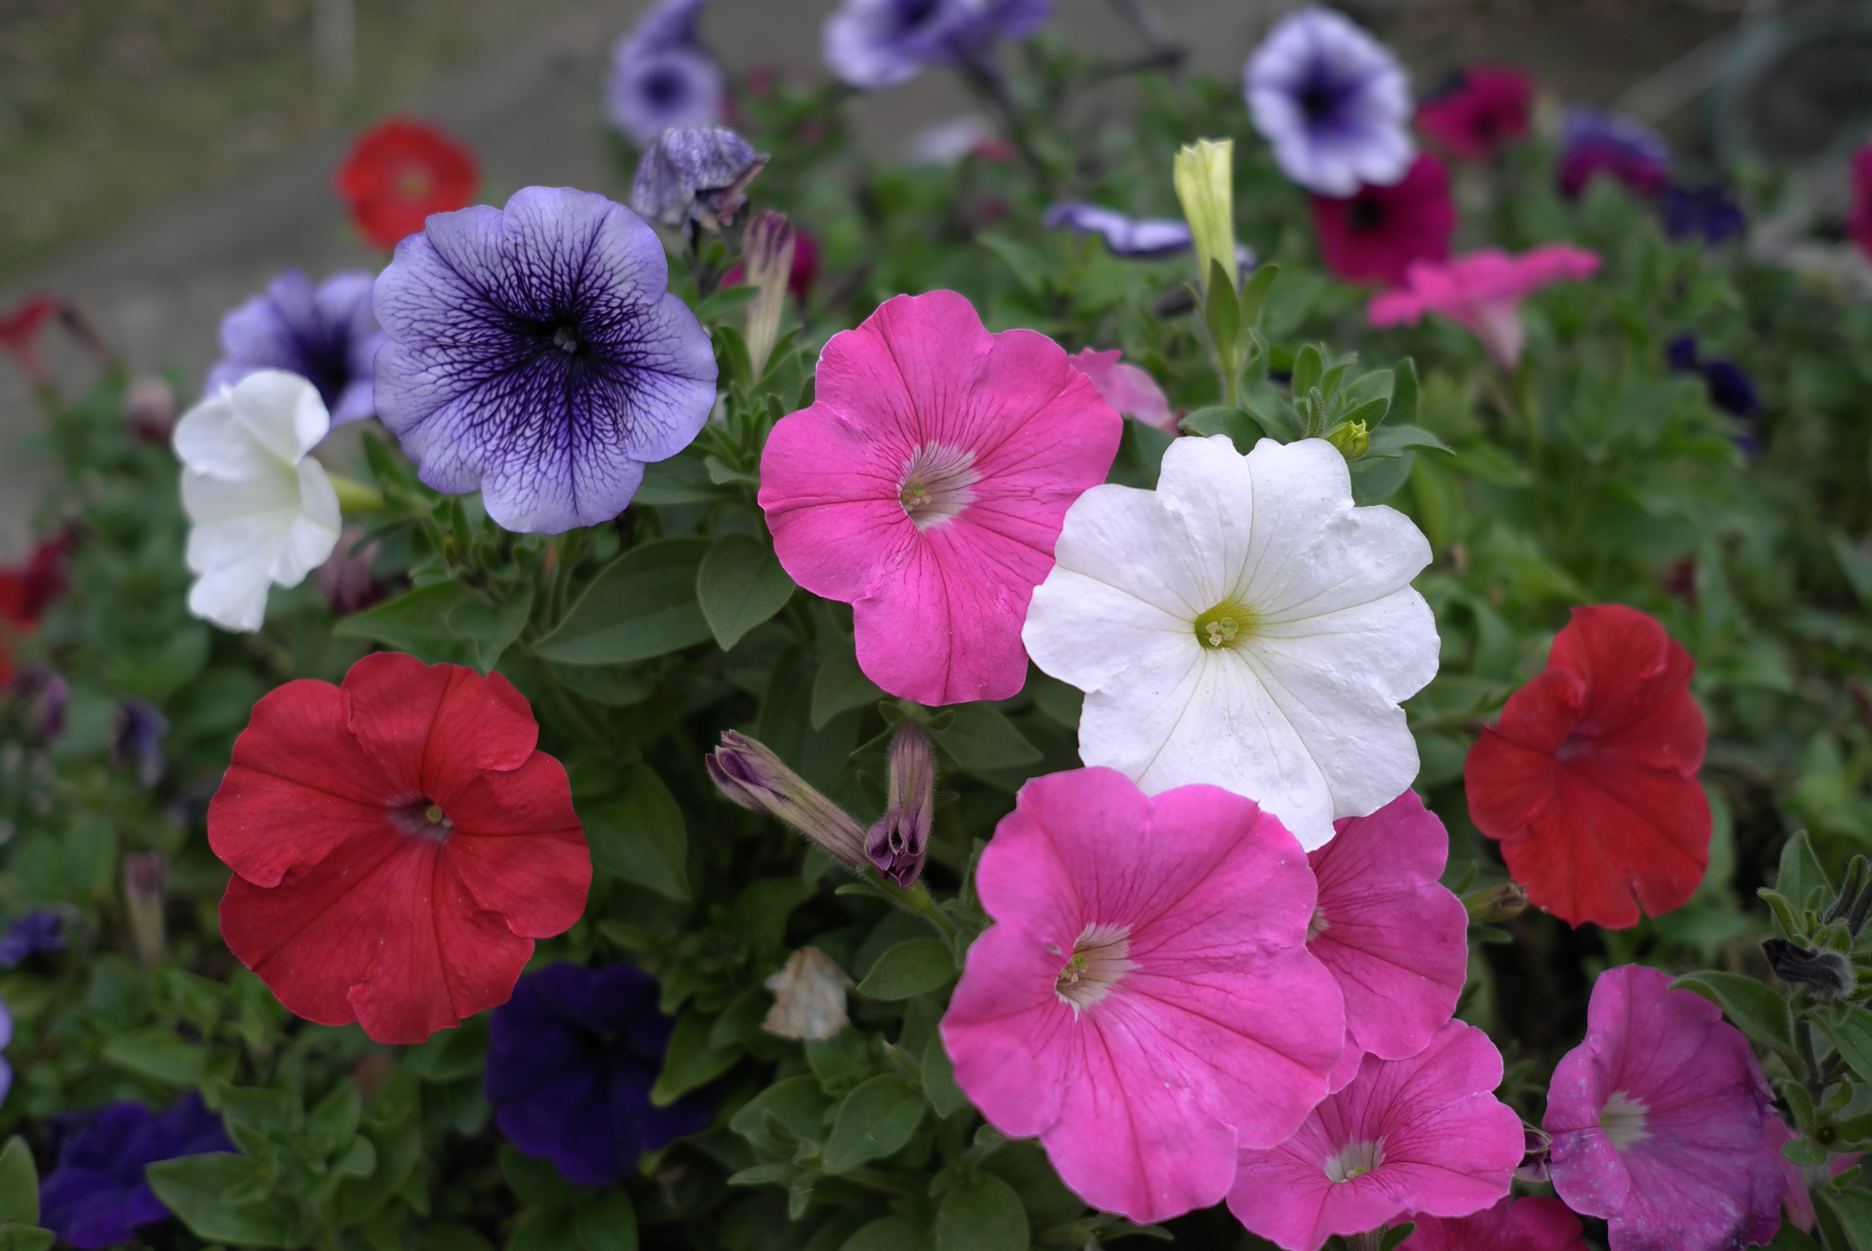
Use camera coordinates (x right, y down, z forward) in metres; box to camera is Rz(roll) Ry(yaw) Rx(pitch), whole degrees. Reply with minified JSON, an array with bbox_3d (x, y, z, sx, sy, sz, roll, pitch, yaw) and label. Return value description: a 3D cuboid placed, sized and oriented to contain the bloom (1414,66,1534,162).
[{"bbox_3d":[0.301,-0.287,1.020,0.068,0.062,0.042,16,2,23],"label":"bloom"}]

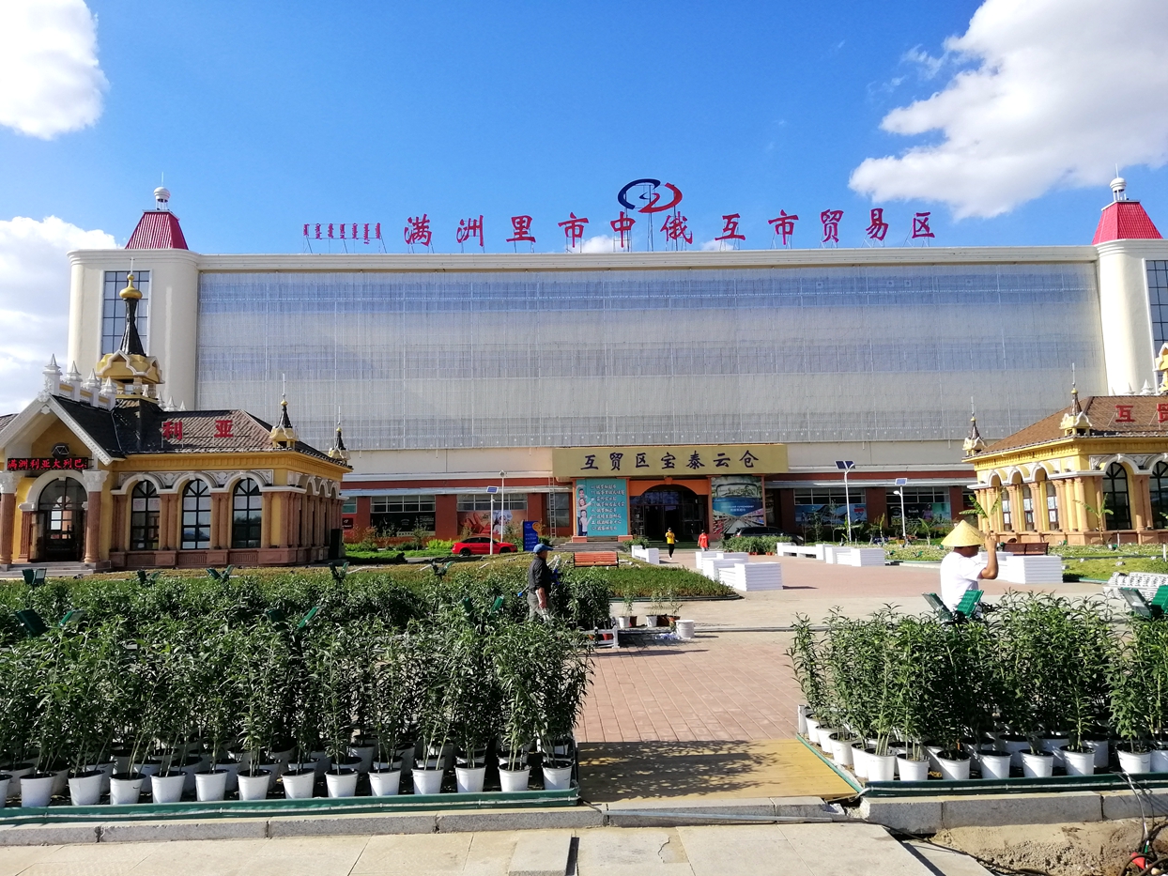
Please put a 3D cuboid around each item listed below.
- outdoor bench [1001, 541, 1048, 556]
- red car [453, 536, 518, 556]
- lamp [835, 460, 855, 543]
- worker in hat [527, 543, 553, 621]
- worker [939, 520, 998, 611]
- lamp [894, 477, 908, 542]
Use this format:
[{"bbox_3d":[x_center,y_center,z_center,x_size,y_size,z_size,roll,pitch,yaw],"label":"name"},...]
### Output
[{"bbox_3d":[16.374,4.308,32.455,1.670,0.830,0.650,0,-6,-14],"label":"outdoor bench"},{"bbox_3d":[-7.077,7.803,62.922,4.750,1.430,1.840,-1,-6,-3],"label":"red car"},{"bbox_3d":[17.408,4.503,58.175,1.200,6.000,0.900,-4,-7,24],"label":"lamp"},{"bbox_3d":[-0.615,2.325,12.361,0.500,1.650,0.500,-1,-6,-3],"label":"worker in hat"},{"bbox_3d":[3.604,1.652,8.104,0.530,1.770,0.480,-1,-6,-5],"label":"worker"},{"bbox_3d":[20.108,4.828,55.250,0.800,4.600,0.650,1,-7,-17],"label":"lamp"}]

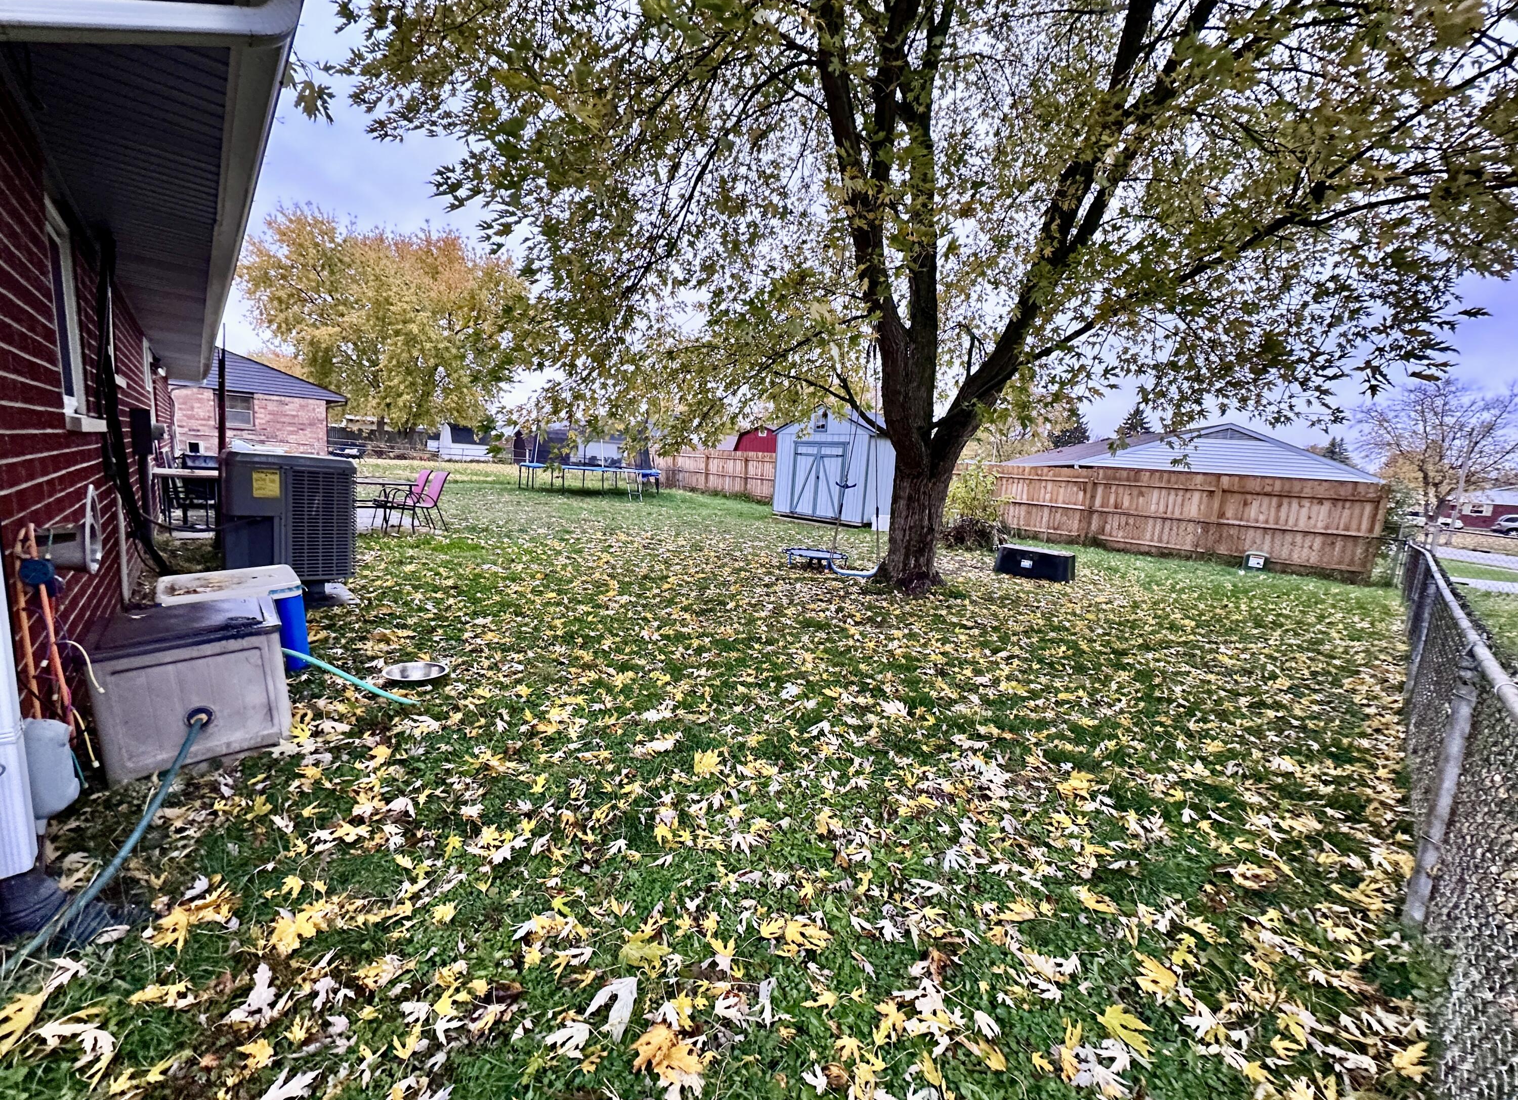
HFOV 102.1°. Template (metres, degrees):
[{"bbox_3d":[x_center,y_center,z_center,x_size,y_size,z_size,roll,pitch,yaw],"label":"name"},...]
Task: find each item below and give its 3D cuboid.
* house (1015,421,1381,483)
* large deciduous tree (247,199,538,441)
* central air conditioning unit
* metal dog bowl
[{"bbox_3d":[16.797,-3.046,27.079,8.800,4.034,14.500,5,8,13],"label":"house"},{"bbox_3d":[-24.487,-14.391,41.721,17.095,16.538,16.240,-1,10,-30],"label":"large deciduous tree"},{"bbox_3d":[-3.623,-0.217,4.714,0.758,1.017,0.758,-4,11,-43],"label":"central air conditioning unit"},{"bbox_3d":[-1.732,0.656,3.098,0.330,0.085,0.330,3,8,0],"label":"metal dog bowl"}]

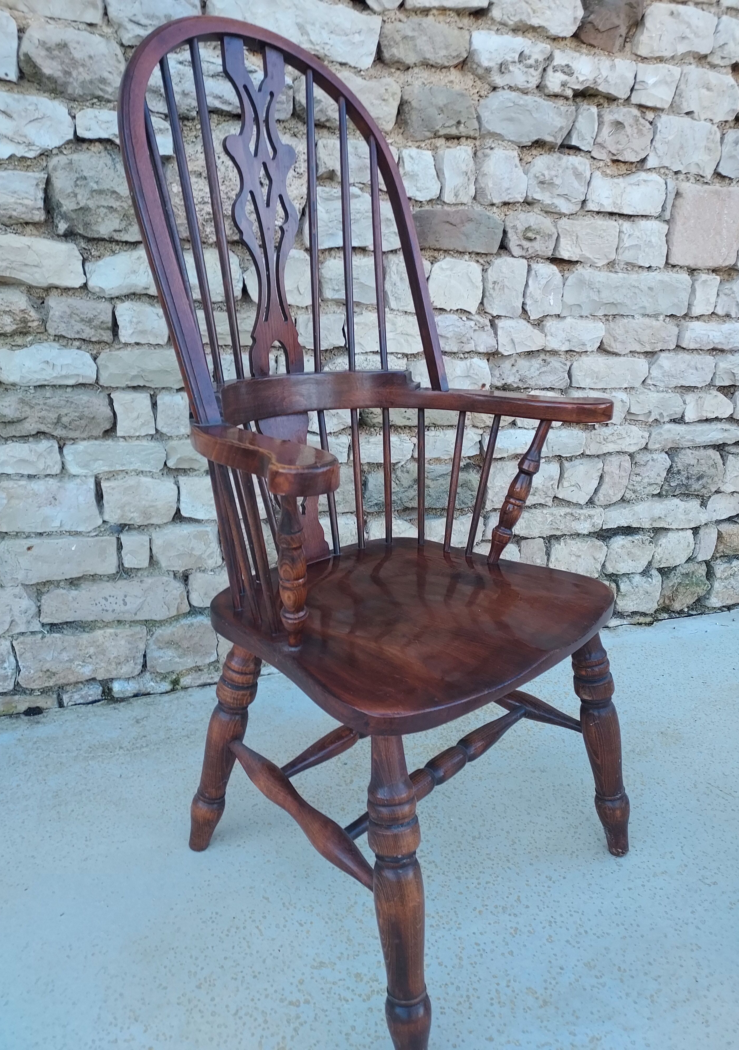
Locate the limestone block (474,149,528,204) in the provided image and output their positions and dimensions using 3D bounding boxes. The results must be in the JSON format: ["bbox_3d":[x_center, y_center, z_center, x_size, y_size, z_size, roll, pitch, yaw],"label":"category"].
[{"bbox_3d":[0.244,-0.699,1.471,0.116,0.101,0.110,-5,22,-18],"label":"limestone block"}]

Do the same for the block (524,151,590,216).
[{"bbox_3d":[0.377,-0.719,1.548,0.141,0.106,0.100,-5,20,-17],"label":"block"}]

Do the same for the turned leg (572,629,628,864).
[{"bbox_3d":[0.369,0.334,1.155,0.066,0.430,0.066,-24,18,-39],"label":"turned leg"}]

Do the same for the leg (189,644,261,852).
[{"bbox_3d":[-0.216,0.332,1.087,0.059,0.402,0.059,-5,29,-46],"label":"leg"}]

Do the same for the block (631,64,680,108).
[{"bbox_3d":[0.578,-0.921,1.547,0.106,0.076,0.100,-5,20,-17],"label":"block"}]

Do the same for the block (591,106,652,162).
[{"bbox_3d":[0.515,-0.827,1.558,0.136,0.097,0.100,-5,20,-17],"label":"block"}]

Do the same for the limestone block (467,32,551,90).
[{"bbox_3d":[0.254,-0.905,1.442,0.166,0.081,0.100,-5,20,-17],"label":"limestone block"}]

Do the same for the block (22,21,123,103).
[{"bbox_3d":[-0.482,-0.745,1.195,0.159,0.102,0.110,-5,22,-18],"label":"block"}]

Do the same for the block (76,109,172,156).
[{"bbox_3d":[-0.414,-0.657,1.233,0.145,0.055,0.090,-5,18,-19],"label":"block"}]

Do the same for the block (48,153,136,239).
[{"bbox_3d":[-0.464,-0.560,1.262,0.161,0.127,0.120,-5,18,-19],"label":"block"}]

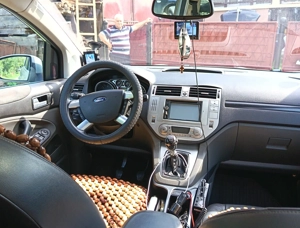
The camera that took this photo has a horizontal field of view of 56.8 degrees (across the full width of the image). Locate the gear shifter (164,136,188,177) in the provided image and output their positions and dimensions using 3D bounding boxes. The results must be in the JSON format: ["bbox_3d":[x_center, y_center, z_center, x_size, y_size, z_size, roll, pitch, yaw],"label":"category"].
[{"bbox_3d":[0.113,0.164,1.144,0.095,0.145,0.120,3,13,10],"label":"gear shifter"}]

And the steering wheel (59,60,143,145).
[{"bbox_3d":[-0.218,-0.054,1.269,0.388,0.388,0.090,-7,-11,9],"label":"steering wheel"}]

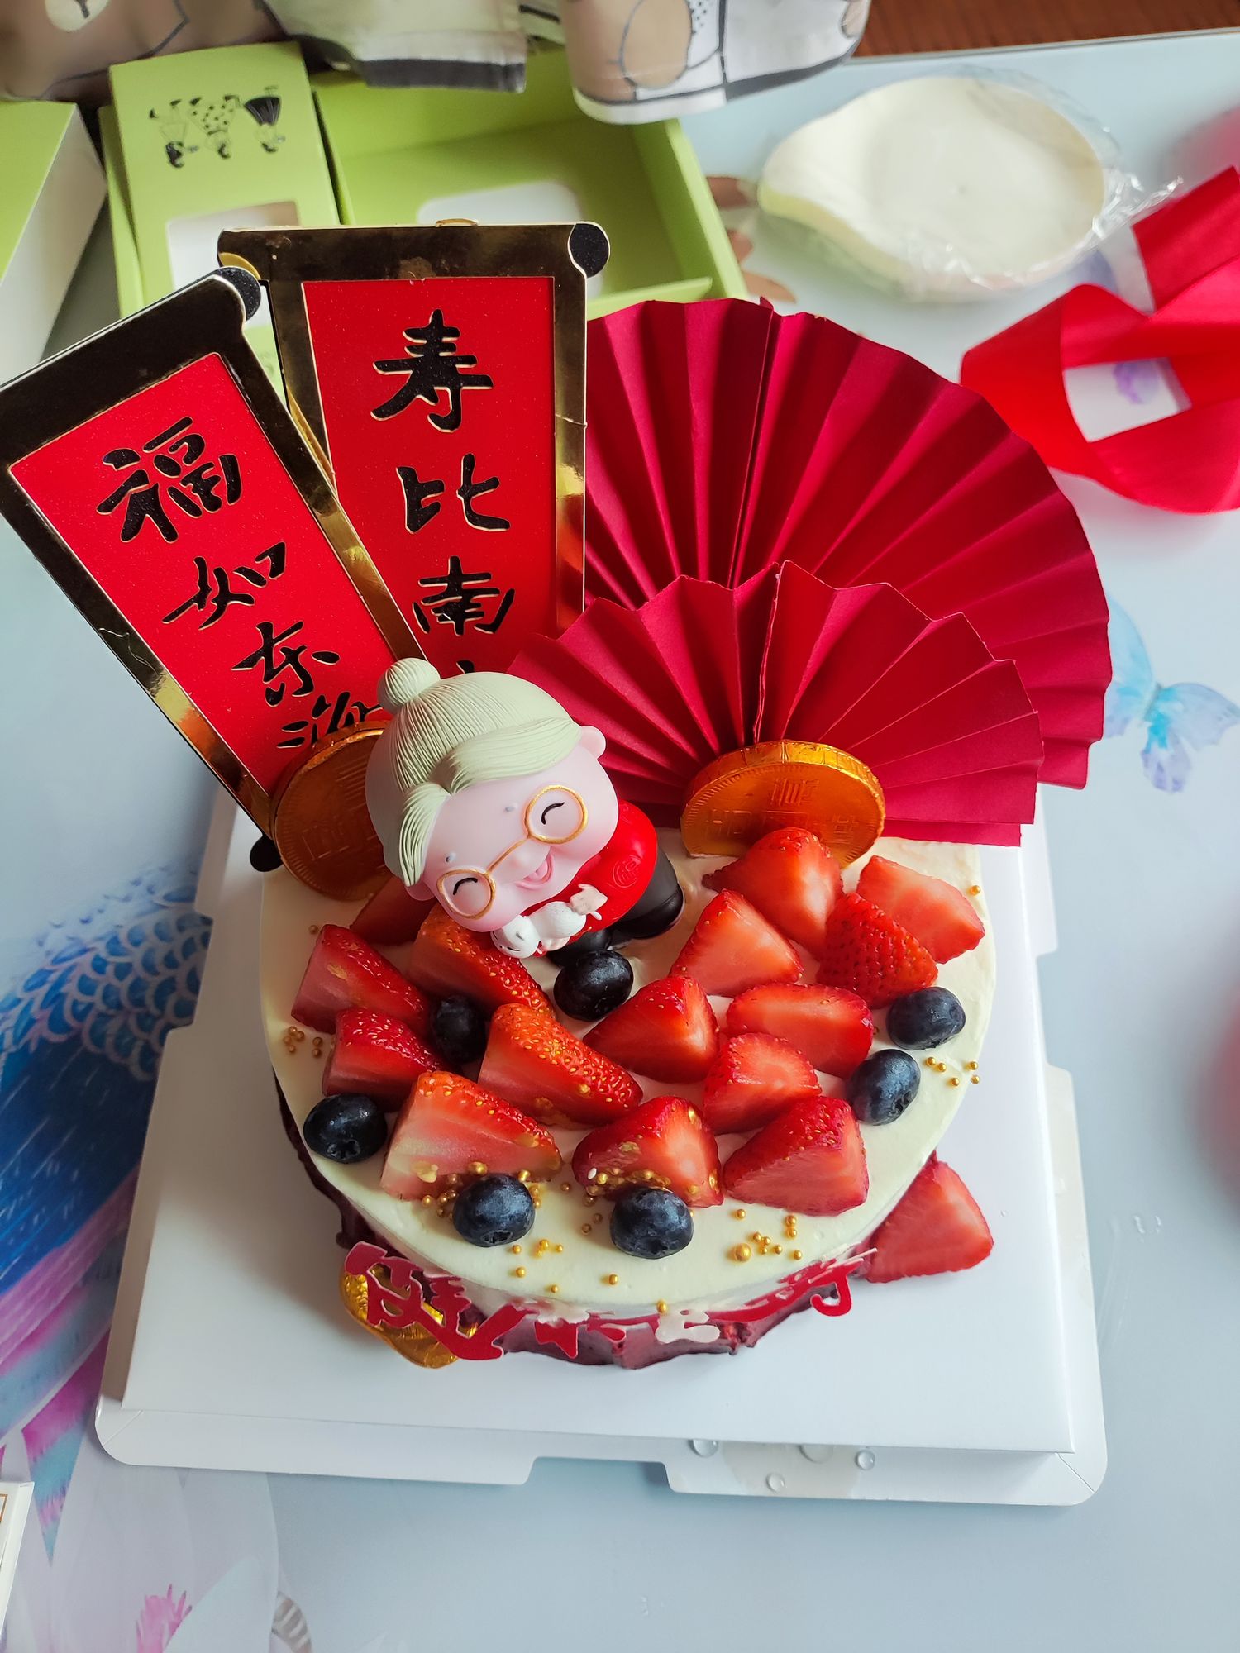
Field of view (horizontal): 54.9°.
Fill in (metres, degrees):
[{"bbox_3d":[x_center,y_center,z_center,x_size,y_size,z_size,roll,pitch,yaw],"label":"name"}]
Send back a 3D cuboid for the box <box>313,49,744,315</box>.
[{"bbox_3d":[-0.040,-0.237,0.474,0.136,0.036,0.154,-12,68,-5],"label":"box"}]

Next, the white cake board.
[{"bbox_3d":[-0.001,0.047,0.364,0.275,0.018,0.275,2,67,1],"label":"white cake board"}]

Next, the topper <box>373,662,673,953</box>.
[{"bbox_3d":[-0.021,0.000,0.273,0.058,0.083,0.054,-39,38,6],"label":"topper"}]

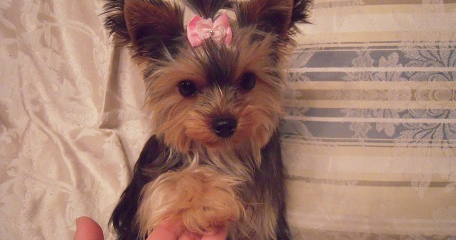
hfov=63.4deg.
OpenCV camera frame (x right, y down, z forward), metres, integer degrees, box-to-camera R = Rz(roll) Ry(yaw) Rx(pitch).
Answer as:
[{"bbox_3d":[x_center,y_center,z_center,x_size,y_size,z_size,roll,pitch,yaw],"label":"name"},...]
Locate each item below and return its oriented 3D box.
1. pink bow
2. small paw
[{"bbox_3d":[-0.016,-0.077,0.318,0.039,0.027,0.019,-5,8,-1],"label":"pink bow"},{"bbox_3d":[-0.028,0.062,0.283,0.077,0.042,0.052,-1,28,-3],"label":"small paw"}]

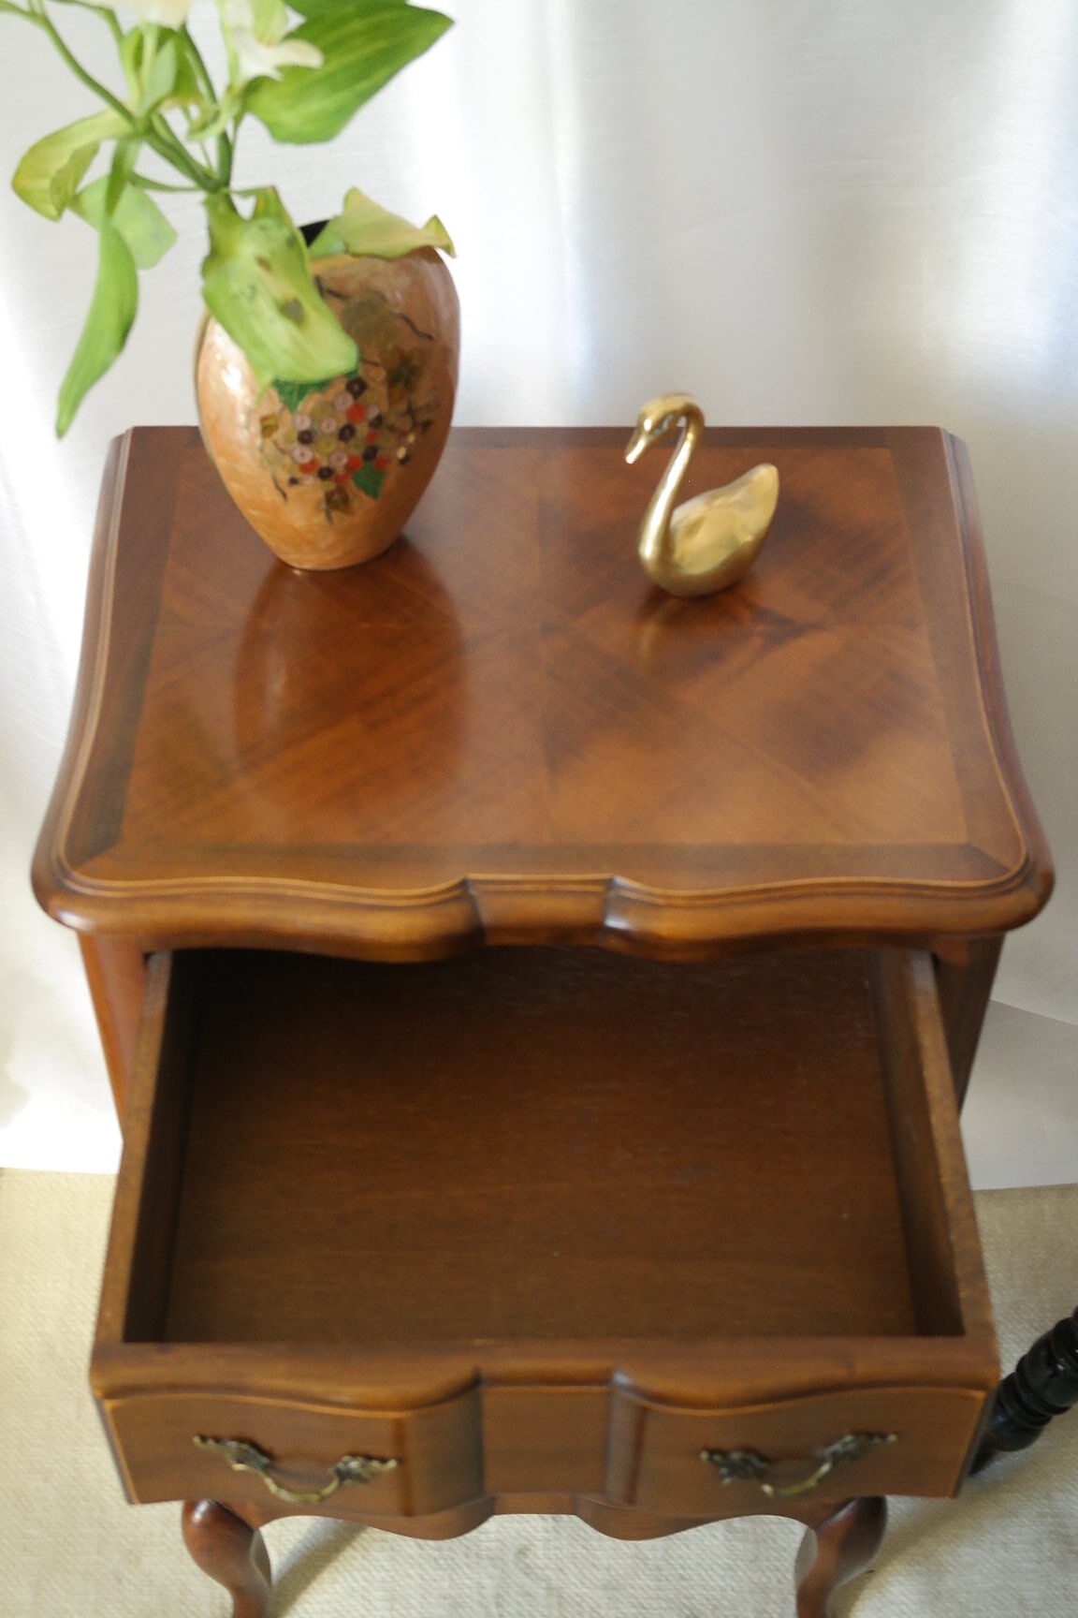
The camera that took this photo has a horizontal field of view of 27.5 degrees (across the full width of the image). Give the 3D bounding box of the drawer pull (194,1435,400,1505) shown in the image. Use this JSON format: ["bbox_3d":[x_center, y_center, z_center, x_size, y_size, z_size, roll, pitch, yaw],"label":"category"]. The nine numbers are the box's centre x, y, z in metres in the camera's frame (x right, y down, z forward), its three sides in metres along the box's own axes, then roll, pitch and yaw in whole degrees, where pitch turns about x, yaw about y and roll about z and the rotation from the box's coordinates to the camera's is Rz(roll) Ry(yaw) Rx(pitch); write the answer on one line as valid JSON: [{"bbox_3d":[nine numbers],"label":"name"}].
[{"bbox_3d":[-0.093,0.256,0.844,0.077,0.027,0.016,5,48,3],"label":"drawer pull"}]

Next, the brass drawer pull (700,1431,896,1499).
[{"bbox_3d":[0.101,0.255,0.847,0.076,0.027,0.016,-5,48,-6],"label":"brass drawer pull"}]

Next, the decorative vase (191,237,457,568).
[{"bbox_3d":[-0.093,-0.186,1.004,0.125,0.175,0.072,-18,51,-16],"label":"decorative vase"}]

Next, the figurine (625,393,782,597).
[{"bbox_3d":[0.076,-0.145,1.010,0.072,0.113,0.045,-5,48,-5],"label":"figurine"}]

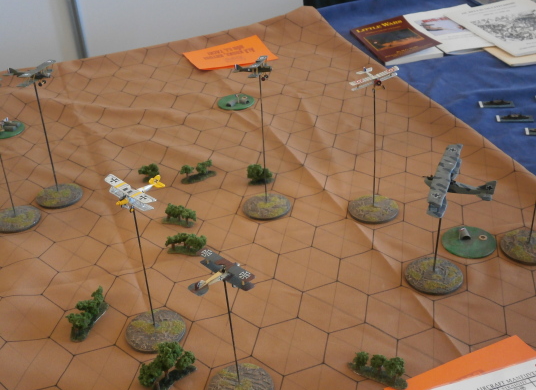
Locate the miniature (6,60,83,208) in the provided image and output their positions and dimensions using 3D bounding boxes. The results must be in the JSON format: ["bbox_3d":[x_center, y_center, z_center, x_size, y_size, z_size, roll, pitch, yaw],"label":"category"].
[{"bbox_3d":[-0.300,-0.079,0.971,0.070,0.193,0.080,7,34,18],"label":"miniature"}]

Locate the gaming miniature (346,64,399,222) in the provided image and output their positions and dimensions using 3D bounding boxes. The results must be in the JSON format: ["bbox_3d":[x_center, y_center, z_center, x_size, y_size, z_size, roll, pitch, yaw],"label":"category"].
[{"bbox_3d":[0.132,-0.061,0.895,0.067,0.189,0.065,-15,34,-17],"label":"gaming miniature"}]

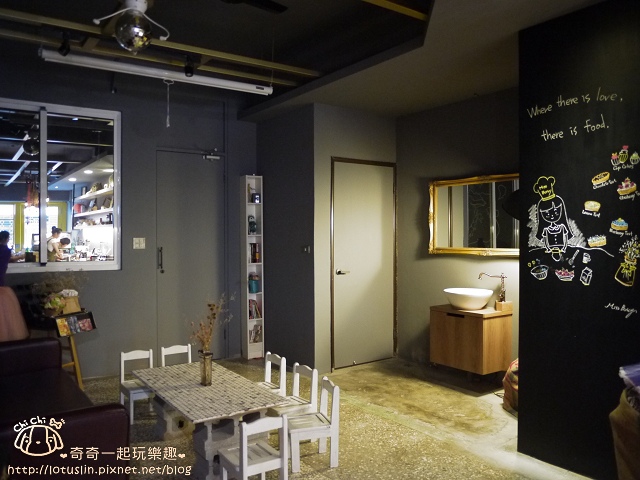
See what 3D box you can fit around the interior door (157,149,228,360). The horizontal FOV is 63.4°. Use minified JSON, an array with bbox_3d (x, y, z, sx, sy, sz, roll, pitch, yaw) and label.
[{"bbox_3d":[-1.363,0.200,5.514,0.750,2.230,0.050,0,0,-36],"label":"interior door"}]

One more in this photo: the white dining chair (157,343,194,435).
[{"bbox_3d":[-1.084,1.092,4.062,0.245,0.470,0.290,0,0,-32],"label":"white dining chair"}]

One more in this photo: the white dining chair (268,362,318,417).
[{"bbox_3d":[-0.203,1.092,3.441,0.290,0.470,0.245,0,0,-36],"label":"white dining chair"}]

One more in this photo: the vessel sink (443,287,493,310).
[{"bbox_3d":[1.380,0.552,4.732,0.420,0.155,0.470,0,0,-36],"label":"vessel sink"}]

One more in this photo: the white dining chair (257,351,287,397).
[{"bbox_3d":[-0.434,1.091,3.780,0.290,0.470,0.245,0,0,-36],"label":"white dining chair"}]

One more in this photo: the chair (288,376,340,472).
[{"bbox_3d":[-0.065,1.094,3.096,0.290,0.470,0.245,0,0,-18],"label":"chair"}]

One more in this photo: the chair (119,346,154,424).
[{"bbox_3d":[-1.331,1.094,3.880,0.245,0.470,0.290,0,0,-33],"label":"chair"}]

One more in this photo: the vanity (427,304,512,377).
[{"bbox_3d":[1.378,0.888,4.737,0.410,0.520,0.590,0,0,-36],"label":"vanity"}]

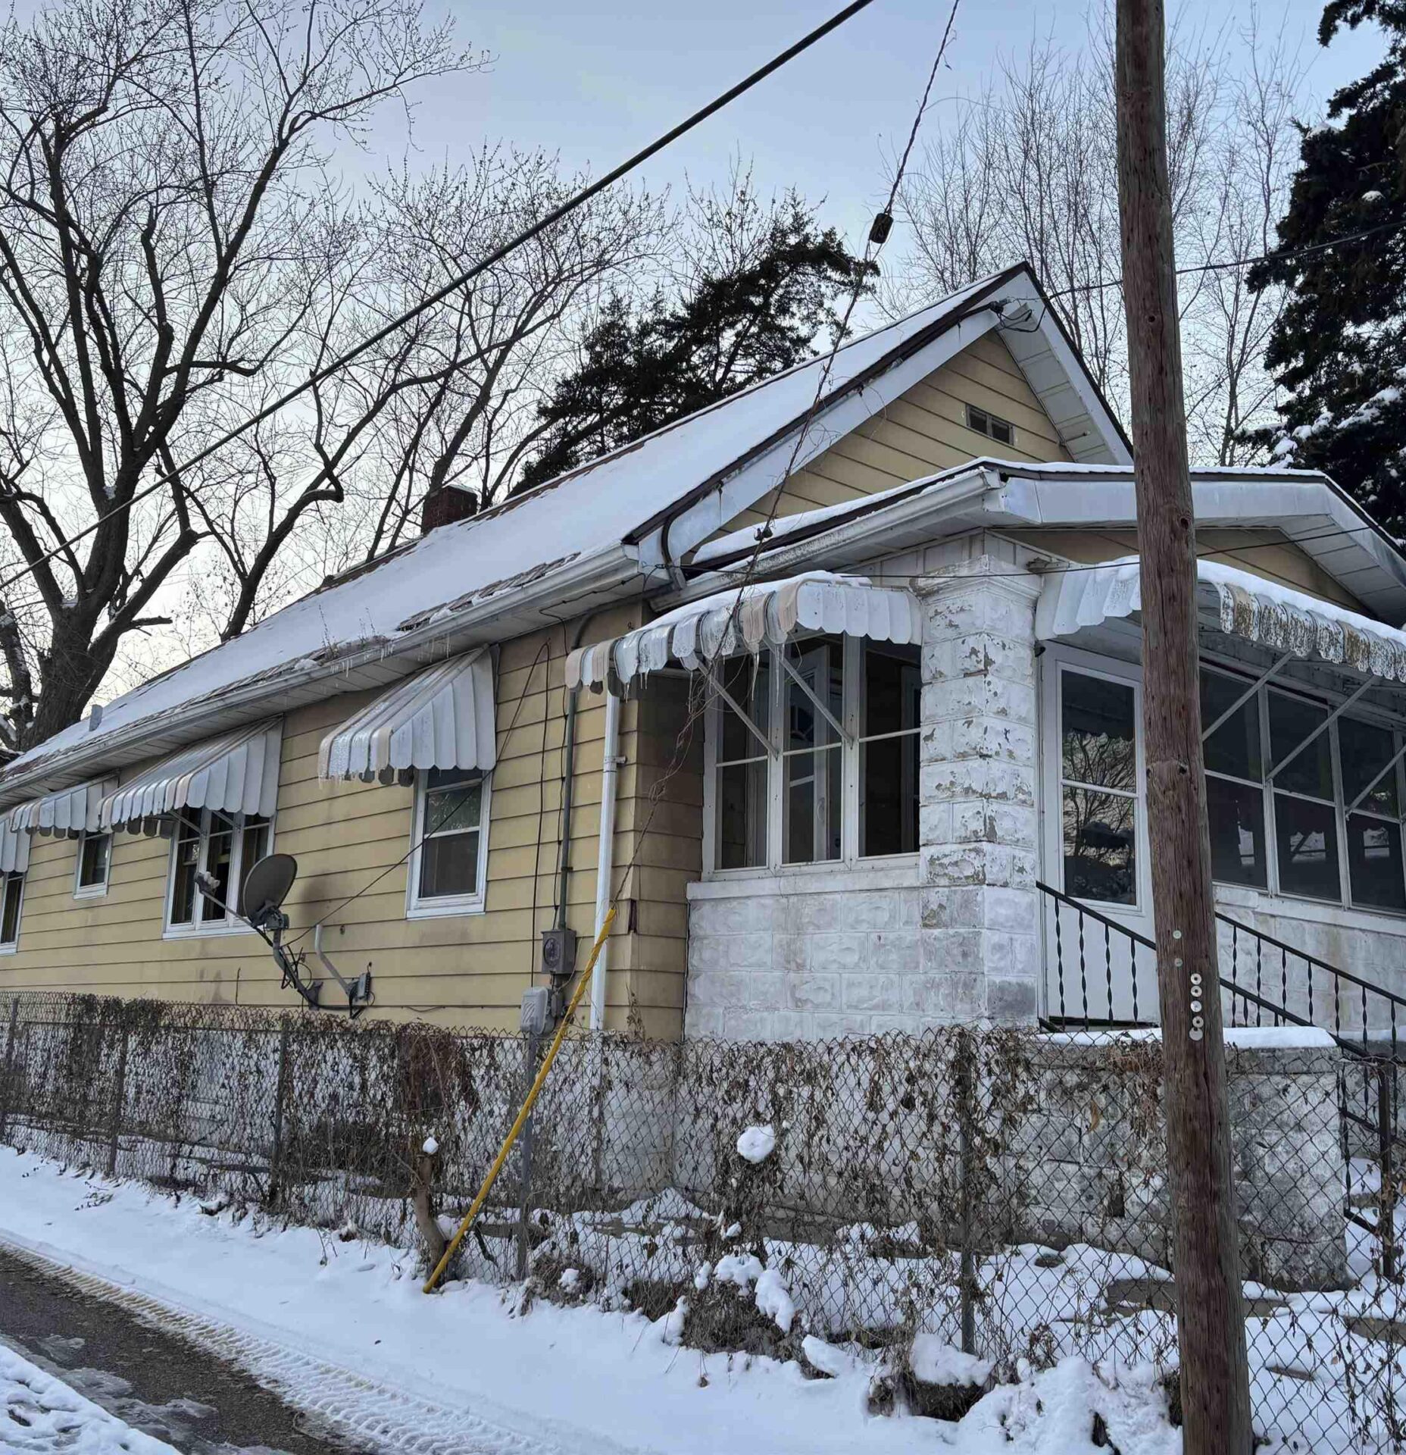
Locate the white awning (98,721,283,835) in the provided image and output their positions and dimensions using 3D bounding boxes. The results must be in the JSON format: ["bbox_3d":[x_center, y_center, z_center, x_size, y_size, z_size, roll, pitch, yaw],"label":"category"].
[{"bbox_3d":[-4.565,0.415,12.848,0.750,0.880,2.270,11,-15,-39],"label":"white awning"}]

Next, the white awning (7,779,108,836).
[{"bbox_3d":[-6.769,0.825,15.419,0.740,0.660,1.090,11,-15,-39],"label":"white awning"}]

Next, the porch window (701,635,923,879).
[{"bbox_3d":[0.624,0.129,8.210,0.121,1.374,1.889,11,-15,-39],"label":"porch window"}]

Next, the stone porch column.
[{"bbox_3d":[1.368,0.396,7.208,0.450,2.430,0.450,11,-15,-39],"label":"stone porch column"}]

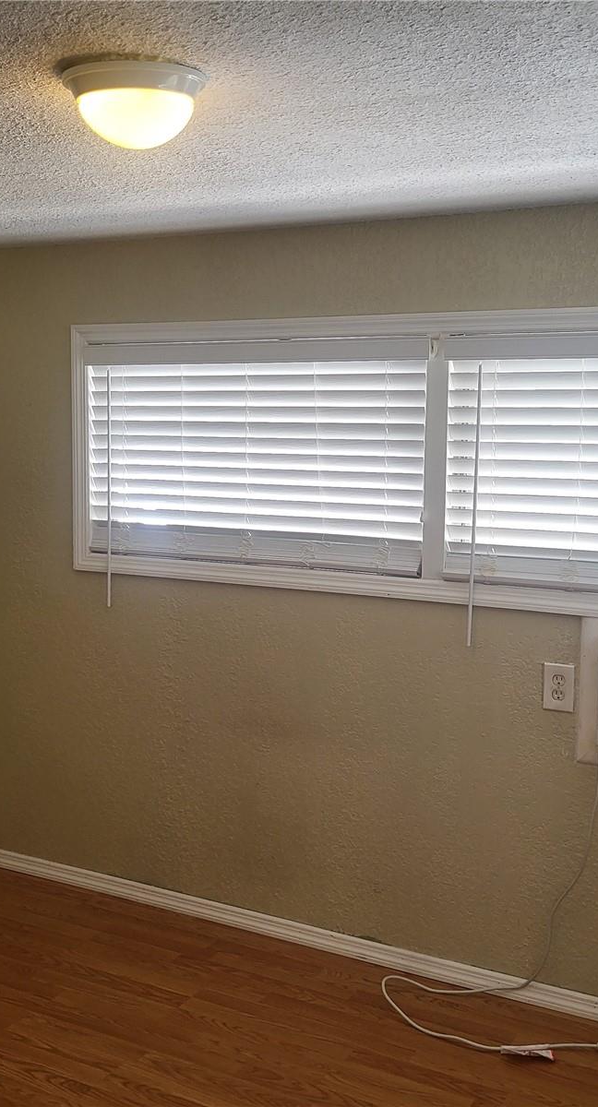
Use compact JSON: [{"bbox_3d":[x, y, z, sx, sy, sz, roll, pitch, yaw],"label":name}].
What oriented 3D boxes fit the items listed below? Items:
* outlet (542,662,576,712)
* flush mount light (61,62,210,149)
[{"bbox_3d":[0.686,0.354,2.929,0.079,0.124,0.009,4,7,27],"label":"outlet"},{"bbox_3d":[-0.269,-0.730,1.820,0.245,0.115,0.245,1,6,0],"label":"flush mount light"}]

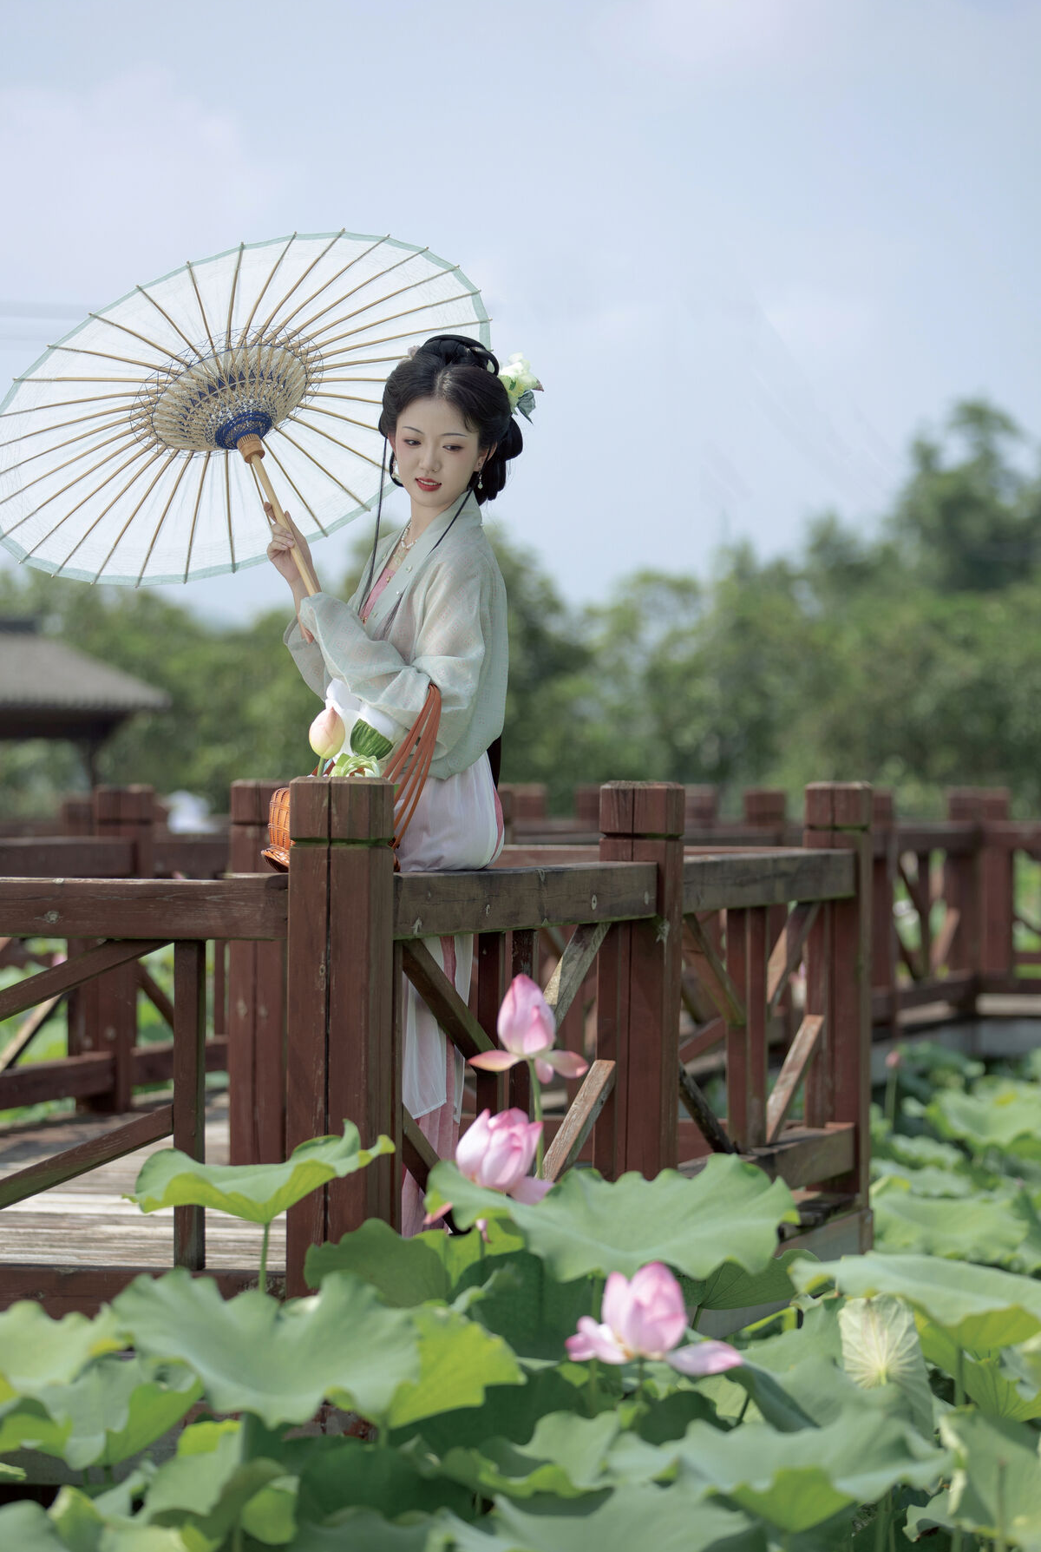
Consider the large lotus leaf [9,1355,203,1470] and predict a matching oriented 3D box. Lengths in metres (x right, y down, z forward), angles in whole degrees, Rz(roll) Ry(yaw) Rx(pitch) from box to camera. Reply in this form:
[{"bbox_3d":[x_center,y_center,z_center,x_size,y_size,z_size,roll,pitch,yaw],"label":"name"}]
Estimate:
[{"bbox_3d":[-0.502,0.764,6.000,0.260,0.120,0.260,0,0,0],"label":"large lotus leaf"}]

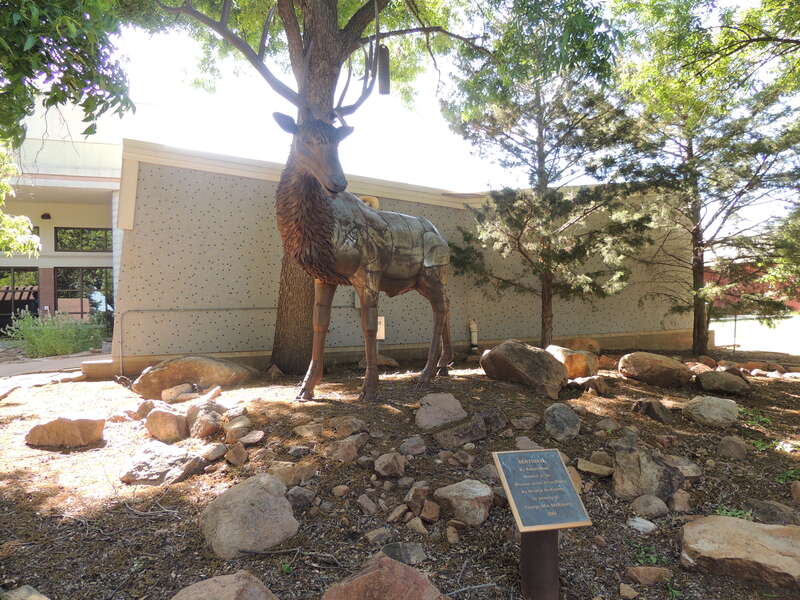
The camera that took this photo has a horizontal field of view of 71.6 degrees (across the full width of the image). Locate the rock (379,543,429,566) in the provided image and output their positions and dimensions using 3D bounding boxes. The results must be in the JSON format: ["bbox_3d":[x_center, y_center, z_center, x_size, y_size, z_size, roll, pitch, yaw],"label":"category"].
[{"bbox_3d":[0.019,1.400,3.040,0.274,0.100,0.200,0,0,0],"label":"rock"}]

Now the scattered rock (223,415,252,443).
[{"bbox_3d":[-1.339,1.059,4.570,0.240,0.200,0.220,0,-2,-16],"label":"scattered rock"}]

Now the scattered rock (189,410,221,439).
[{"bbox_3d":[-1.542,0.987,4.398,0.238,0.196,0.214,0,0,0],"label":"scattered rock"}]

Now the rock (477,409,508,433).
[{"bbox_3d":[0.719,0.937,4.314,0.249,0.160,0.200,0,0,9],"label":"rock"}]

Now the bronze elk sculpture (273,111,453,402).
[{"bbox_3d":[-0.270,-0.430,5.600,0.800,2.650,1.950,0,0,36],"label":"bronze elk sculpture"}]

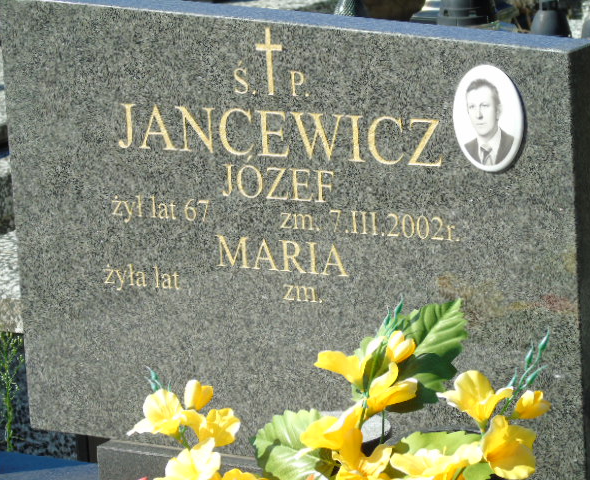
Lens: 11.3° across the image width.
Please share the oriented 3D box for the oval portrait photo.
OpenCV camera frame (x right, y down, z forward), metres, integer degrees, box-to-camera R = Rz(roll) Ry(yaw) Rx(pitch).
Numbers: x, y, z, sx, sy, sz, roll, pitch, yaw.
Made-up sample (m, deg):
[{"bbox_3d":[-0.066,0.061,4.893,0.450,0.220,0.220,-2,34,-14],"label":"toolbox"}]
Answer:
[{"bbox_3d":[0.214,-0.135,3.320,0.089,0.120,0.008,5,14,34],"label":"oval portrait photo"}]

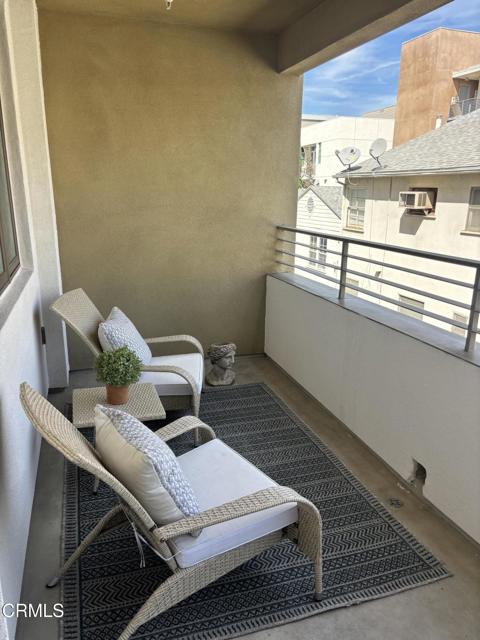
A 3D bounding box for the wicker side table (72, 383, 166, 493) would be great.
[{"bbox_3d":[-0.641,0.643,2.570,0.436,0.441,0.425,-4,16,-15],"label":"wicker side table"}]

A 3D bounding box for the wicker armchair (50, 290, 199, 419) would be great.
[{"bbox_3d":[-0.683,0.258,3.188,0.866,0.859,0.784,0,15,-2],"label":"wicker armchair"}]

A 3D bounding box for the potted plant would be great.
[{"bbox_3d":[-0.638,0.290,2.497,0.234,0.278,0.234,-5,16,-18],"label":"potted plant"}]

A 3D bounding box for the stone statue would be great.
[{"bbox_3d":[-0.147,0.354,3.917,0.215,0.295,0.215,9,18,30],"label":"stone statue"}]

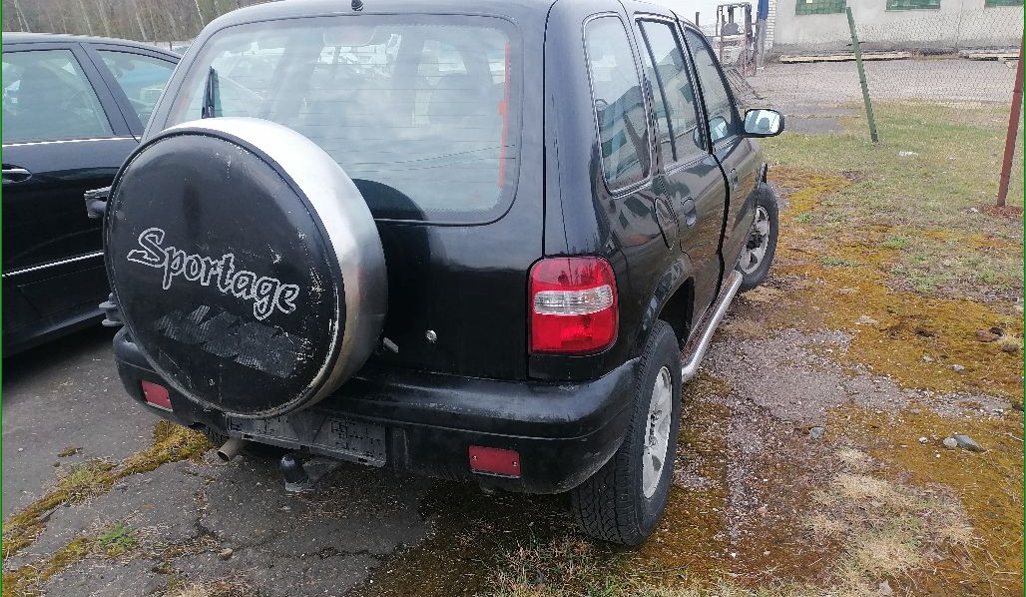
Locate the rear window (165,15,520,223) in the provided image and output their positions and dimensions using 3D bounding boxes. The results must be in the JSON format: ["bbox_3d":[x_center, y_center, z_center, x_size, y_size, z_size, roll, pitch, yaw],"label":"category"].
[{"bbox_3d":[-0.484,-0.460,1.959,1.080,0.520,0.060,6,-10,22],"label":"rear window"}]

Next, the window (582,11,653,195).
[{"bbox_3d":[0.266,-0.499,1.938,0.040,0.420,0.430,-15,10,27],"label":"window"}]

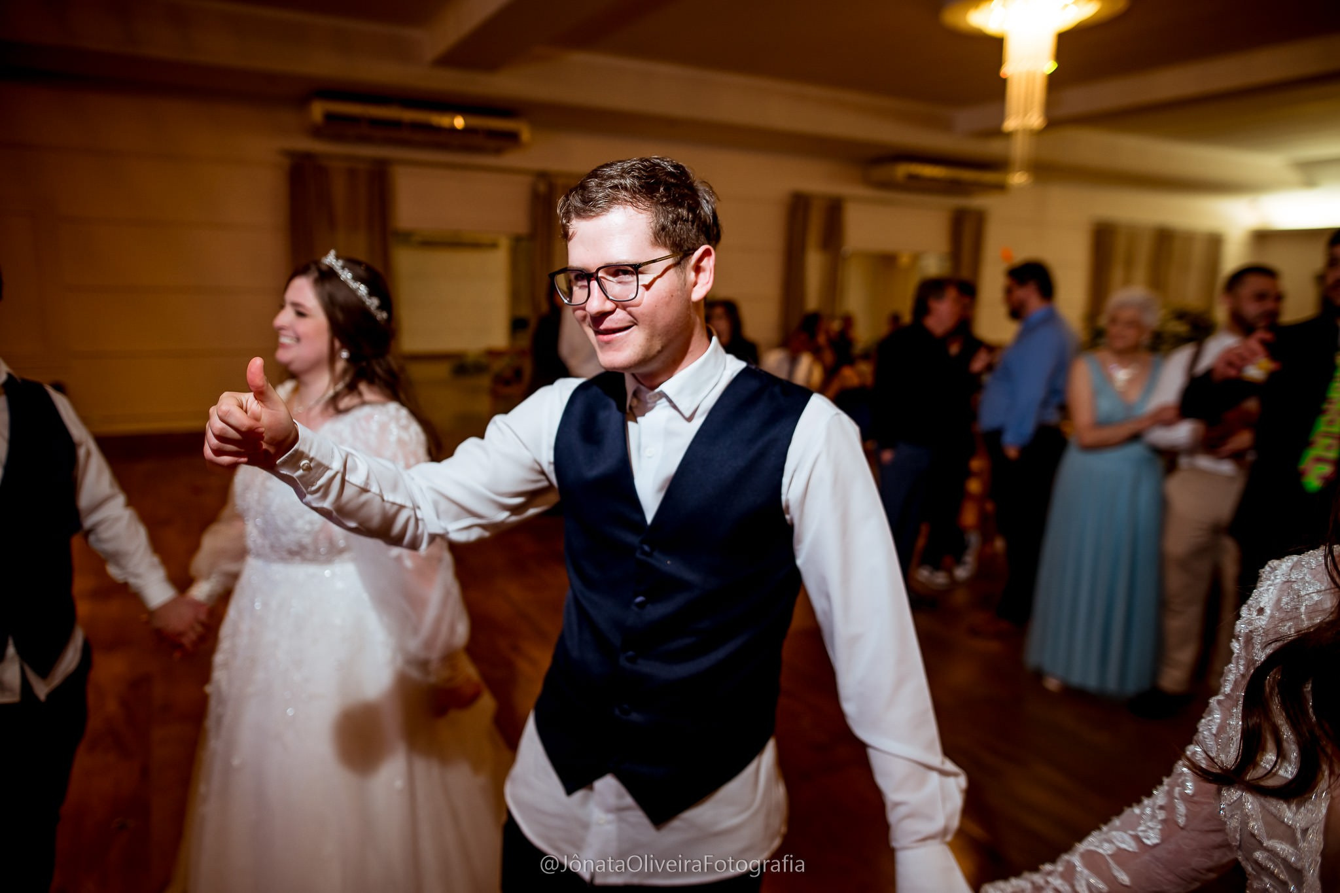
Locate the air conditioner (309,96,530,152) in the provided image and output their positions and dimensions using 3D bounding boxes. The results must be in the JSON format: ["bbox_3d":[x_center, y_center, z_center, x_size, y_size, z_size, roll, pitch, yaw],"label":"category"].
[{"bbox_3d":[-2.113,-2.668,7.468,1.690,0.225,0.570,-4,12,-28],"label":"air conditioner"}]

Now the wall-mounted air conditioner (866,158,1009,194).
[{"bbox_3d":[3.082,-3.064,10.290,1.690,0.225,0.570,-4,12,-28],"label":"wall-mounted air conditioner"}]

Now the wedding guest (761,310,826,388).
[{"bbox_3d":[1.268,-0.486,7.699,0.650,1.327,0.500,-7,14,-38],"label":"wedding guest"}]

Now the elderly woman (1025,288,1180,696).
[{"bbox_3d":[1.710,0.185,3.560,0.530,1.600,0.440,5,11,17],"label":"elderly woman"}]

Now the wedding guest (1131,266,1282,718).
[{"bbox_3d":[2.070,0.160,3.460,0.560,1.710,0.420,4,11,12],"label":"wedding guest"}]

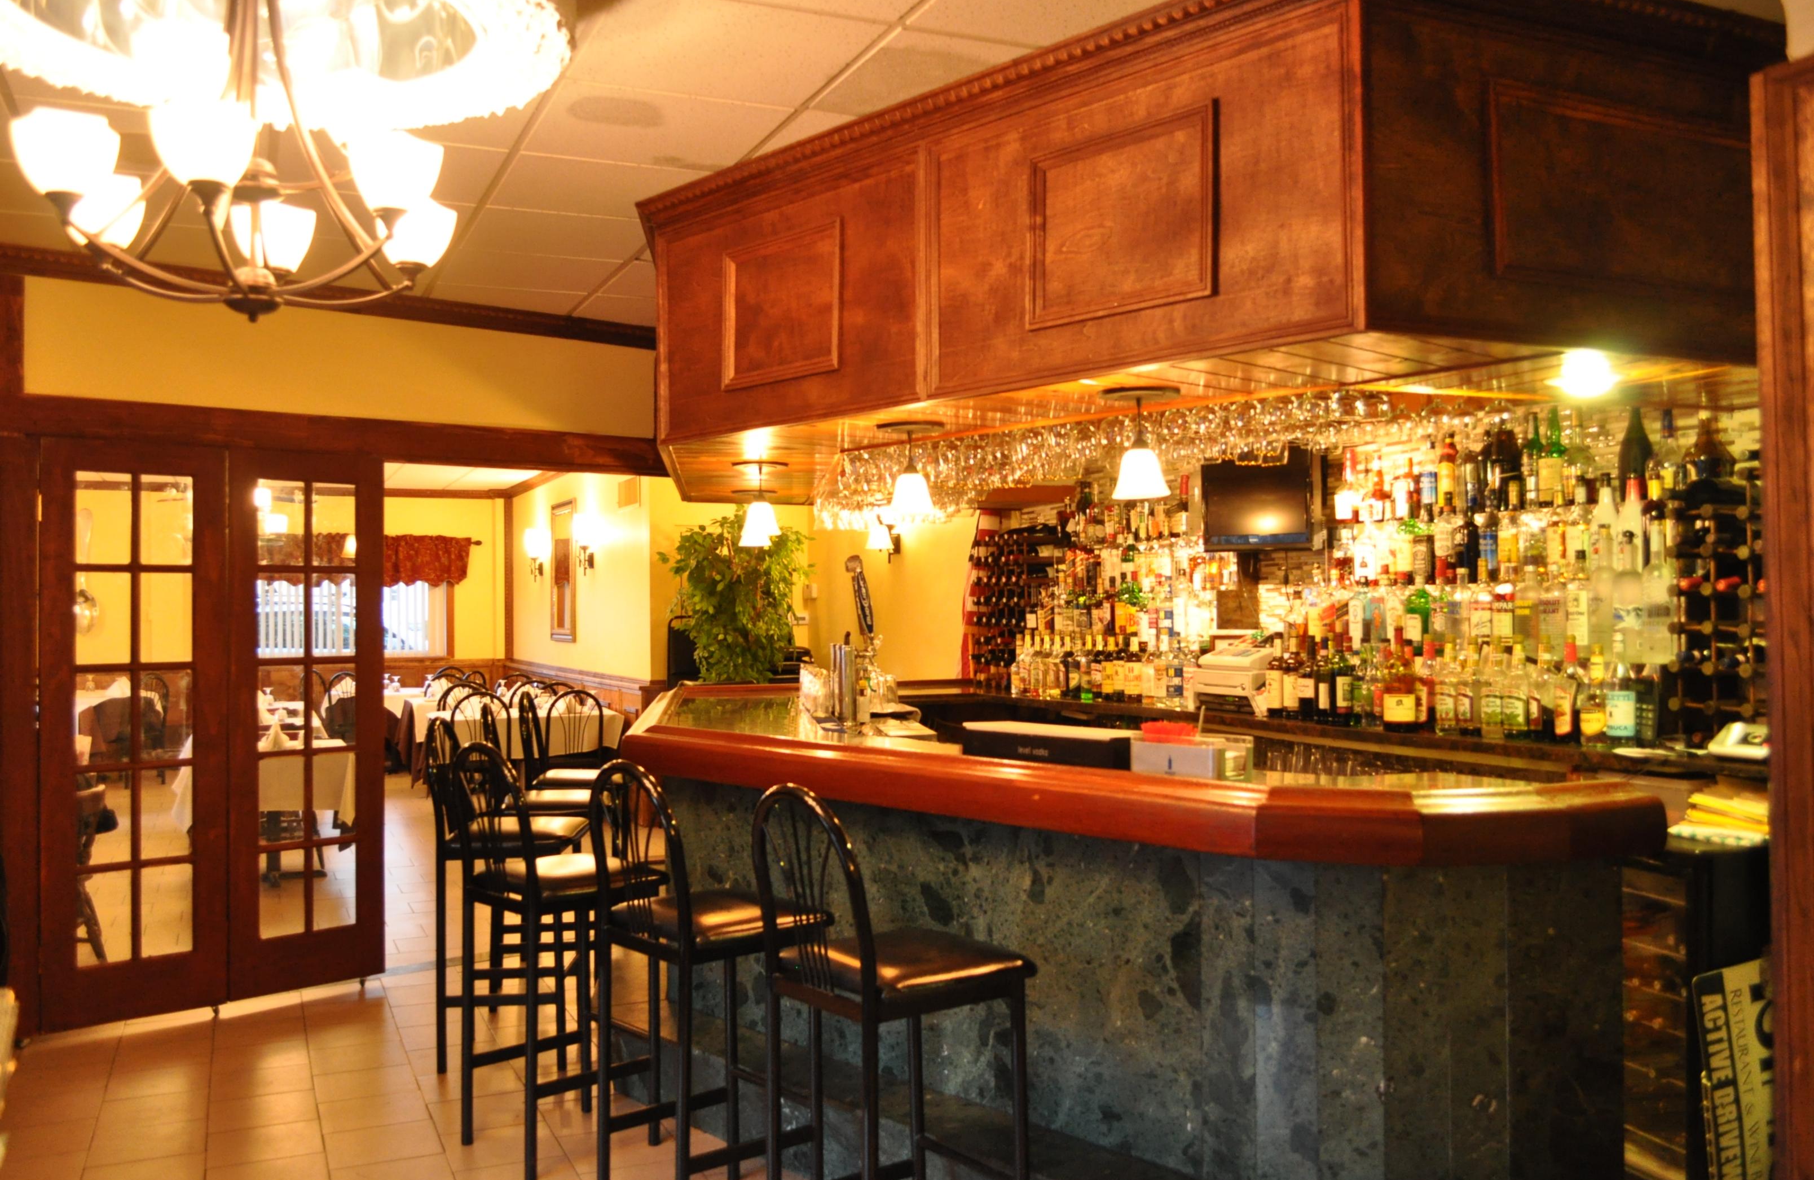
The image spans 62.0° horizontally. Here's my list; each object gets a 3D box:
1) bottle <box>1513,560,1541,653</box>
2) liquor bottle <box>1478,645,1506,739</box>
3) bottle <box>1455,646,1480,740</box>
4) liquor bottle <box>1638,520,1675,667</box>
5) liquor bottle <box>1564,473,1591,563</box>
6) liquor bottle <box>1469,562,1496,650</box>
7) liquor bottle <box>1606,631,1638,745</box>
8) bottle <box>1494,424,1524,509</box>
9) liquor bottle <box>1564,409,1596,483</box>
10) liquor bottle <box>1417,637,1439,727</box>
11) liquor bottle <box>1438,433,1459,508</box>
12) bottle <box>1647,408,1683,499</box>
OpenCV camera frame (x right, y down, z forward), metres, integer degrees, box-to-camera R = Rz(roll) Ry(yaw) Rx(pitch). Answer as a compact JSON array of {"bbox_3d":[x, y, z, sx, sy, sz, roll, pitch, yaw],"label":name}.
[{"bbox_3d":[1.880,0.061,4.571,0.080,0.277,0.080,0,-1,-41],"label":"bottle"},{"bbox_3d":[1.755,0.298,4.522,0.078,0.302,0.078,0,-1,-40],"label":"liquor bottle"},{"bbox_3d":[1.688,0.288,4.551,0.075,0.299,0.085,0,-1,-41],"label":"bottle"},{"bbox_3d":[2.129,0.006,4.280,0.103,0.414,0.103,0,-1,-38],"label":"liquor bottle"},{"bbox_3d":[2.031,-0.193,4.565,0.080,0.305,0.080,0,-1,-40],"label":"liquor bottle"},{"bbox_3d":[1.889,0.048,4.950,0.082,0.302,0.082,0,-1,-38],"label":"liquor bottle"},{"bbox_3d":[2.057,0.280,4.344,0.086,0.328,0.086,0,-1,-40],"label":"liquor bottle"},{"bbox_3d":[1.951,-0.405,4.902,0.090,0.294,0.095,0,-1,-41],"label":"bottle"},{"bbox_3d":[2.127,-0.424,4.782,0.090,0.310,0.100,0,-1,-41],"label":"liquor bottle"},{"bbox_3d":[1.688,0.302,4.907,0.074,0.301,0.074,0,-1,-40],"label":"liquor bottle"},{"bbox_3d":[1.909,-0.418,5.330,0.072,0.280,0.072,0,-1,-38],"label":"liquor bottle"},{"bbox_3d":[2.230,-0.398,4.427,0.086,0.276,0.086,0,-1,-45],"label":"bottle"}]

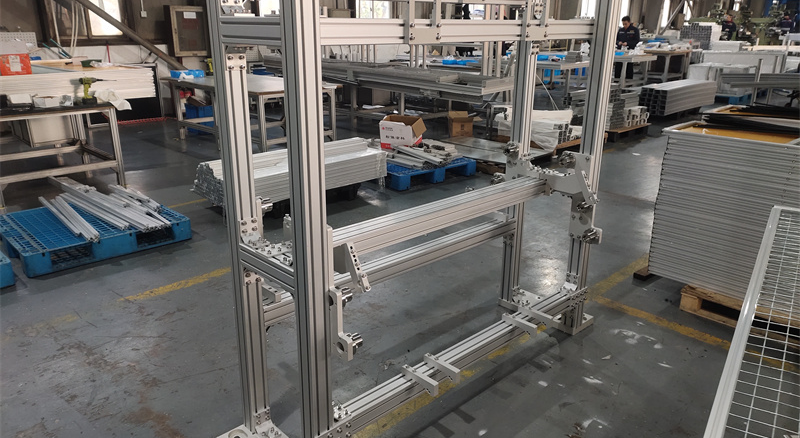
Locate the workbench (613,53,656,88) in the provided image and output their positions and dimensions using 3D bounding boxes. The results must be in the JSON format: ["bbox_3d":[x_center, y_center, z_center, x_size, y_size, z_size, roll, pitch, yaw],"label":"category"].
[{"bbox_3d":[6.448,-4.198,14.975,1.500,0.790,0.800,-17,26,-39],"label":"workbench"}]

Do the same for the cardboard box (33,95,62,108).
[{"bbox_3d":[-3.544,-1.178,5.348,0.170,0.100,0.160,14,24,32],"label":"cardboard box"}]

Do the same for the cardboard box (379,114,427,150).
[{"bbox_3d":[0.029,-1.042,6.480,0.428,0.320,0.380,7,21,18],"label":"cardboard box"}]

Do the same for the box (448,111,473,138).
[{"bbox_3d":[0.858,-1.321,7.482,0.300,0.290,0.280,0,20,-1],"label":"box"}]

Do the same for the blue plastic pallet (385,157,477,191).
[{"bbox_3d":[0.104,-0.619,6.099,1.040,0.150,1.150,-13,24,-32],"label":"blue plastic pallet"}]

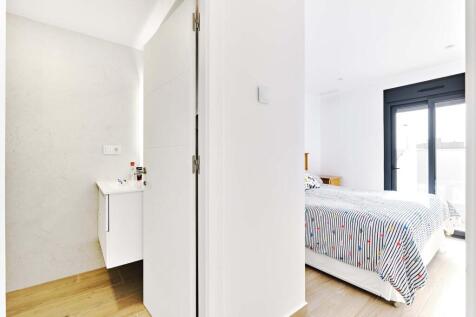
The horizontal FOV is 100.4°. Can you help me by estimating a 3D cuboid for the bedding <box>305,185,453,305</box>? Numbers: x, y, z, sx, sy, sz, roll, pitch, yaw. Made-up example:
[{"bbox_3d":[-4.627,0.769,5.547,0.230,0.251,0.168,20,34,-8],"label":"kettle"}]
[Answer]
[{"bbox_3d":[1.335,0.775,2.520,1.650,0.610,1.750,0,0,-38],"label":"bedding"}]

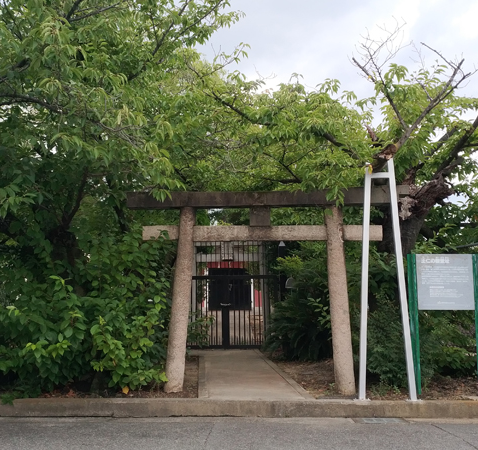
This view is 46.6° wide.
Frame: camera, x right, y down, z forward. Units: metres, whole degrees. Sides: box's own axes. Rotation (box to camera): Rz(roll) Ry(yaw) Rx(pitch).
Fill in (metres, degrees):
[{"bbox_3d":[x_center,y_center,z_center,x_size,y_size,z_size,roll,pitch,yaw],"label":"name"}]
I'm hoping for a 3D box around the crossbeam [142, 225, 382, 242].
[{"bbox_3d":[0.269,0.114,7.039,3.004,0.165,0.170,-1,-6,3],"label":"crossbeam"}]

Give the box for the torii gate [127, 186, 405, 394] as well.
[{"bbox_3d":[0.311,0.818,6.969,3.364,2.490,0.260,-1,-6,3],"label":"torii gate"}]

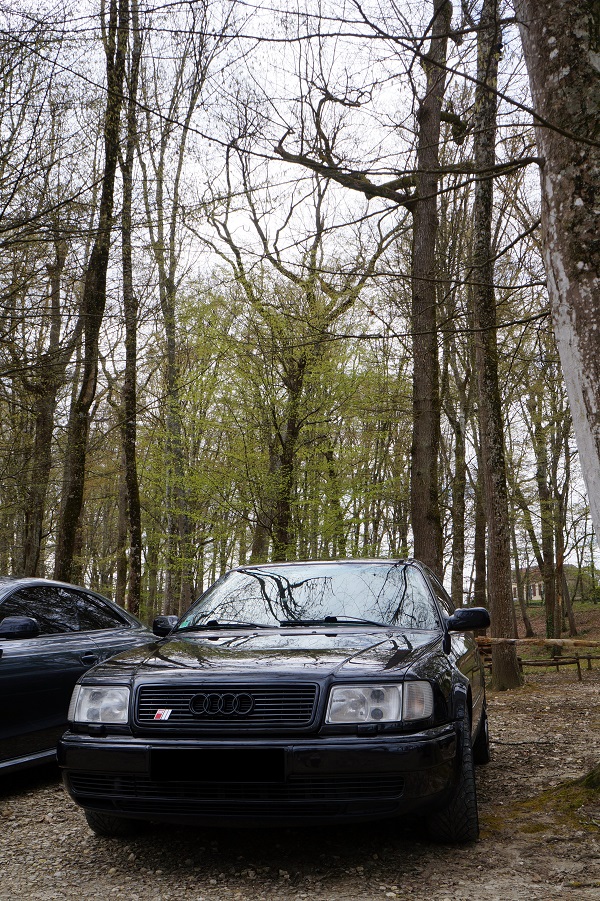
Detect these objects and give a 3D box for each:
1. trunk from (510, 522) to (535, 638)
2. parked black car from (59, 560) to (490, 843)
[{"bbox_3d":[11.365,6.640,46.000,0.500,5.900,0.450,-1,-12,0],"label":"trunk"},{"bbox_3d":[0.228,1.386,5.703,1.850,1.430,4.780,-4,-13,12],"label":"parked black car"}]

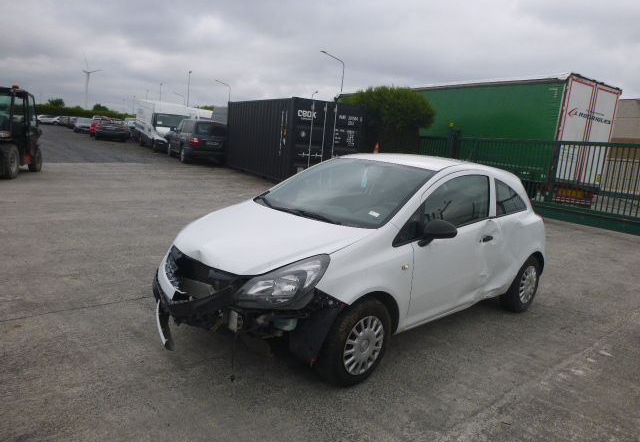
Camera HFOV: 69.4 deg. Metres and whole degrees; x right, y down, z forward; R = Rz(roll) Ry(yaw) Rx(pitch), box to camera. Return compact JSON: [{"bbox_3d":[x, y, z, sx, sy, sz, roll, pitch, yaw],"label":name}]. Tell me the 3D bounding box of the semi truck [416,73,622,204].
[{"bbox_3d":[4.856,-3.489,19.858,2.550,4.030,13.600,0,12,-28],"label":"semi truck"}]

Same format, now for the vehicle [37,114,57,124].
[{"bbox_3d":[-36.741,-13.721,62.800,4.300,1.460,1.780,8,11,12],"label":"vehicle"}]

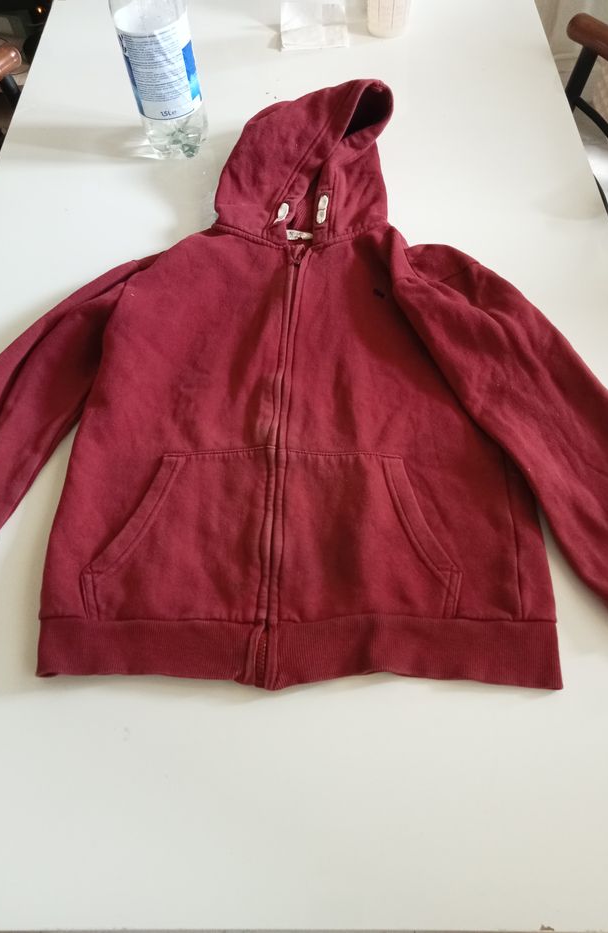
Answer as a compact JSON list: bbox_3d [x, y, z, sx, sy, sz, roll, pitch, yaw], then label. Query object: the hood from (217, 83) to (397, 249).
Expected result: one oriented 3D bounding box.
[{"bbox_3d":[0.005,-0.410,1.002,0.223,0.075,0.304,1,57,2],"label":"hood"}]

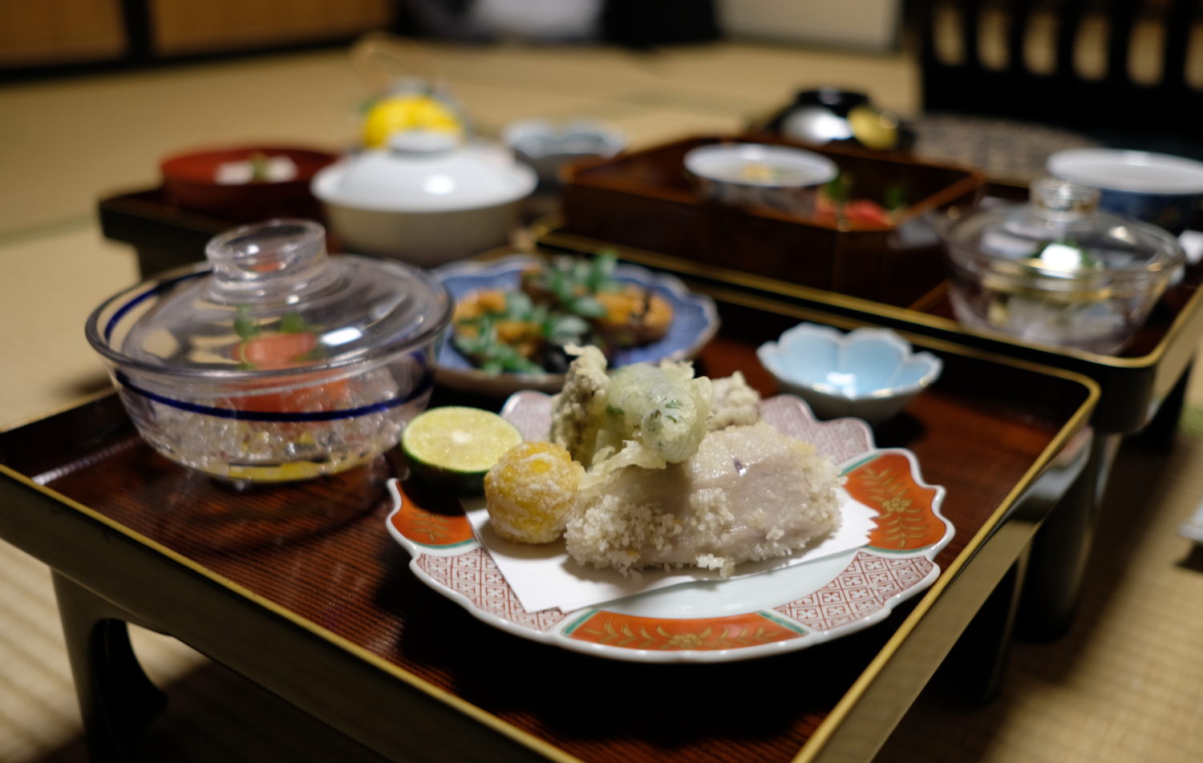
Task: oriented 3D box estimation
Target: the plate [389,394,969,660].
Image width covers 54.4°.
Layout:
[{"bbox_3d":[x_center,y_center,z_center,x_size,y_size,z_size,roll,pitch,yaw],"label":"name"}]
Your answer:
[{"bbox_3d":[0.025,0.056,0.455,0.213,0.030,0.213,0,24,0],"label":"plate"}]

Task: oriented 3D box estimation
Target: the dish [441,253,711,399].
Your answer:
[{"bbox_3d":[-0.031,-0.024,0.633,0.180,0.033,0.180,0,24,0],"label":"dish"}]

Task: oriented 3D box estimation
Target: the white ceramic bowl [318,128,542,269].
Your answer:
[{"bbox_3d":[-0.117,-0.121,0.788,0.149,0.084,0.149,0,24,0],"label":"white ceramic bowl"}]

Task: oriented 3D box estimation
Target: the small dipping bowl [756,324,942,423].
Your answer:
[{"bbox_3d":[0.119,0.002,0.572,0.091,0.036,0.091,0,24,0],"label":"small dipping bowl"}]

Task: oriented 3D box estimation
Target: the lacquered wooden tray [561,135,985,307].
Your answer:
[{"bbox_3d":[0.118,-0.110,0.796,0.234,0.061,0.196,16,28,32],"label":"lacquered wooden tray"}]

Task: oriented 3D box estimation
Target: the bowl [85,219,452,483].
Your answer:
[{"bbox_3d":[-0.148,-0.021,0.542,0.163,0.098,0.163,0,24,0],"label":"bowl"}]

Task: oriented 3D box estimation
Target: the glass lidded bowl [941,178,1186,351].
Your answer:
[{"bbox_3d":[0.255,-0.066,0.660,0.130,0.091,0.130,0,24,0],"label":"glass lidded bowl"}]

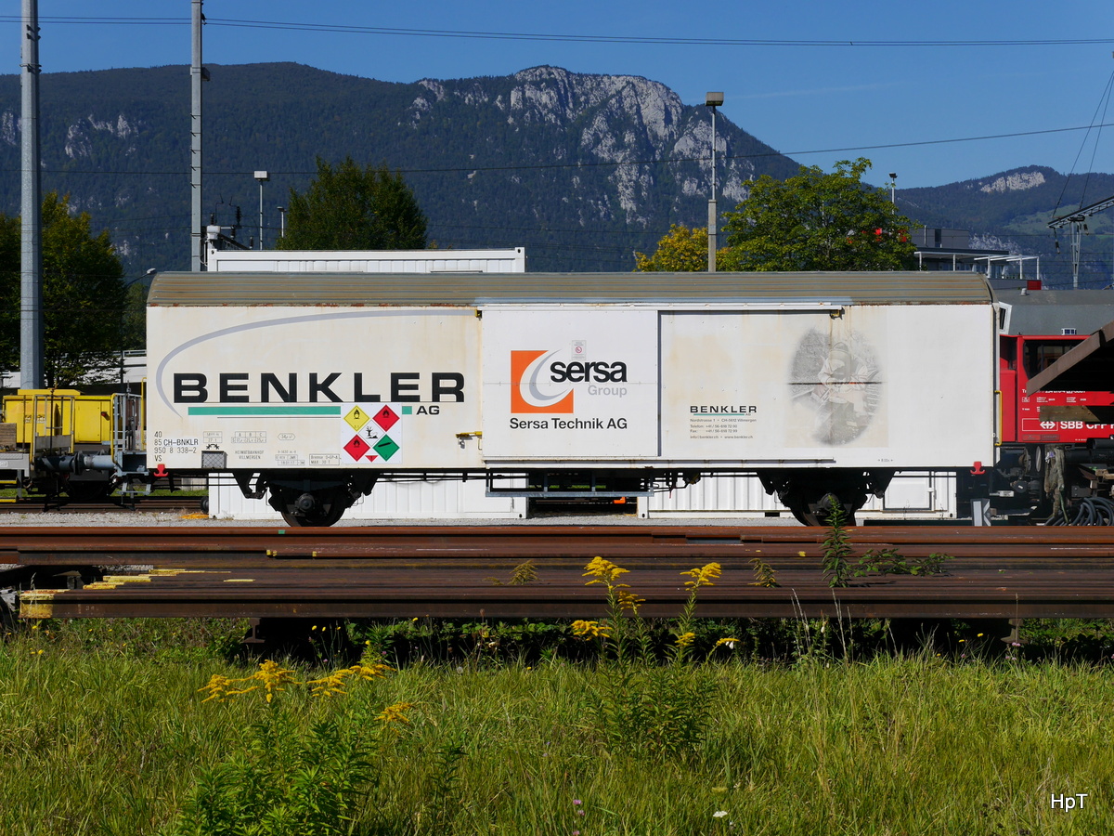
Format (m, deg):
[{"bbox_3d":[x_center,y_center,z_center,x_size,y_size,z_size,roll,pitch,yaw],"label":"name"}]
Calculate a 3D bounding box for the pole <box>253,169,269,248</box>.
[{"bbox_3d":[-9.933,-3.100,80.000,0.480,10.400,0.700,0,0,0],"label":"pole"}]

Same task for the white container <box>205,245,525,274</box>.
[{"bbox_3d":[-3.651,-1.956,46.720,6.060,2.590,2.440,0,-1,0],"label":"white container"}]

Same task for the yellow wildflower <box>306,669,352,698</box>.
[{"bbox_3d":[-0.817,0.946,8.500,0.166,0.100,0.135,0,-1,0],"label":"yellow wildflower"}]

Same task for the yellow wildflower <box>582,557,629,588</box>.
[{"bbox_3d":[0.221,0.701,10.800,0.220,0.152,0.190,0,-1,0],"label":"yellow wildflower"}]

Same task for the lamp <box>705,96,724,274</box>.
[{"bbox_3d":[4.335,-3.481,66.000,0.500,11.120,0.500,0,-1,0],"label":"lamp"}]

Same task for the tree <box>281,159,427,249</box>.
[{"bbox_3d":[-7.461,-3.658,88.000,6.000,11.860,6.000,0,-1,0],"label":"tree"}]

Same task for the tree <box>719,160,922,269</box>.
[{"bbox_3d":[7.654,-2.800,70.000,6.000,9.650,6.000,0,0,0],"label":"tree"}]

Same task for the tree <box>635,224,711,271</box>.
[{"bbox_3d":[3.938,-2.066,78.000,5.000,8.500,5.000,0,-1,0],"label":"tree"}]

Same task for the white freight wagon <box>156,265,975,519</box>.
[{"bbox_3d":[0.124,-0.243,37.400,13.100,4.077,2.800,0,-1,0],"label":"white freight wagon"}]

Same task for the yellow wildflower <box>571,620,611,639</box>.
[{"bbox_3d":[0.142,0.887,10.000,0.172,0.086,0.150,0,0,0],"label":"yellow wildflower"}]

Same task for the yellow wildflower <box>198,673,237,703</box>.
[{"bbox_3d":[-1.200,0.951,8.400,0.138,0.105,0.130,0,0,0],"label":"yellow wildflower"}]

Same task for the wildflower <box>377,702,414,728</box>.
[{"bbox_3d":[-0.578,1.055,8.500,0.140,0.095,0.125,0,-1,0],"label":"wildflower"}]

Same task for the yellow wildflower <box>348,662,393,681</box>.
[{"bbox_3d":[-0.677,0.924,8.700,0.163,0.068,0.140,0,0,0],"label":"yellow wildflower"}]

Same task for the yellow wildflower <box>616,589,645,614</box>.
[{"bbox_3d":[0.316,0.785,10.200,0.119,0.103,0.115,0,0,0],"label":"yellow wildflower"}]

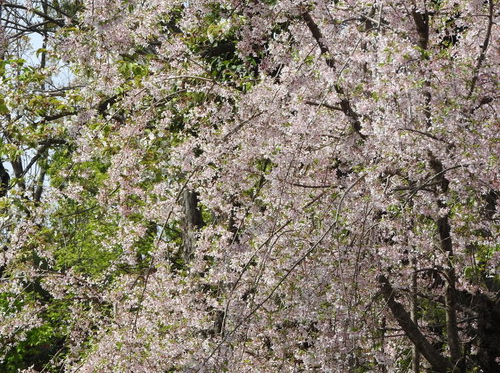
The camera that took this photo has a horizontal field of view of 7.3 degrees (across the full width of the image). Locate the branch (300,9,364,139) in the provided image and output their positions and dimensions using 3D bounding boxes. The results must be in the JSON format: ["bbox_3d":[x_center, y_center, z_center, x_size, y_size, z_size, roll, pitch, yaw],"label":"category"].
[{"bbox_3d":[0.707,-0.948,33.000,0.558,1.100,0.450,0,-7,0],"label":"branch"}]

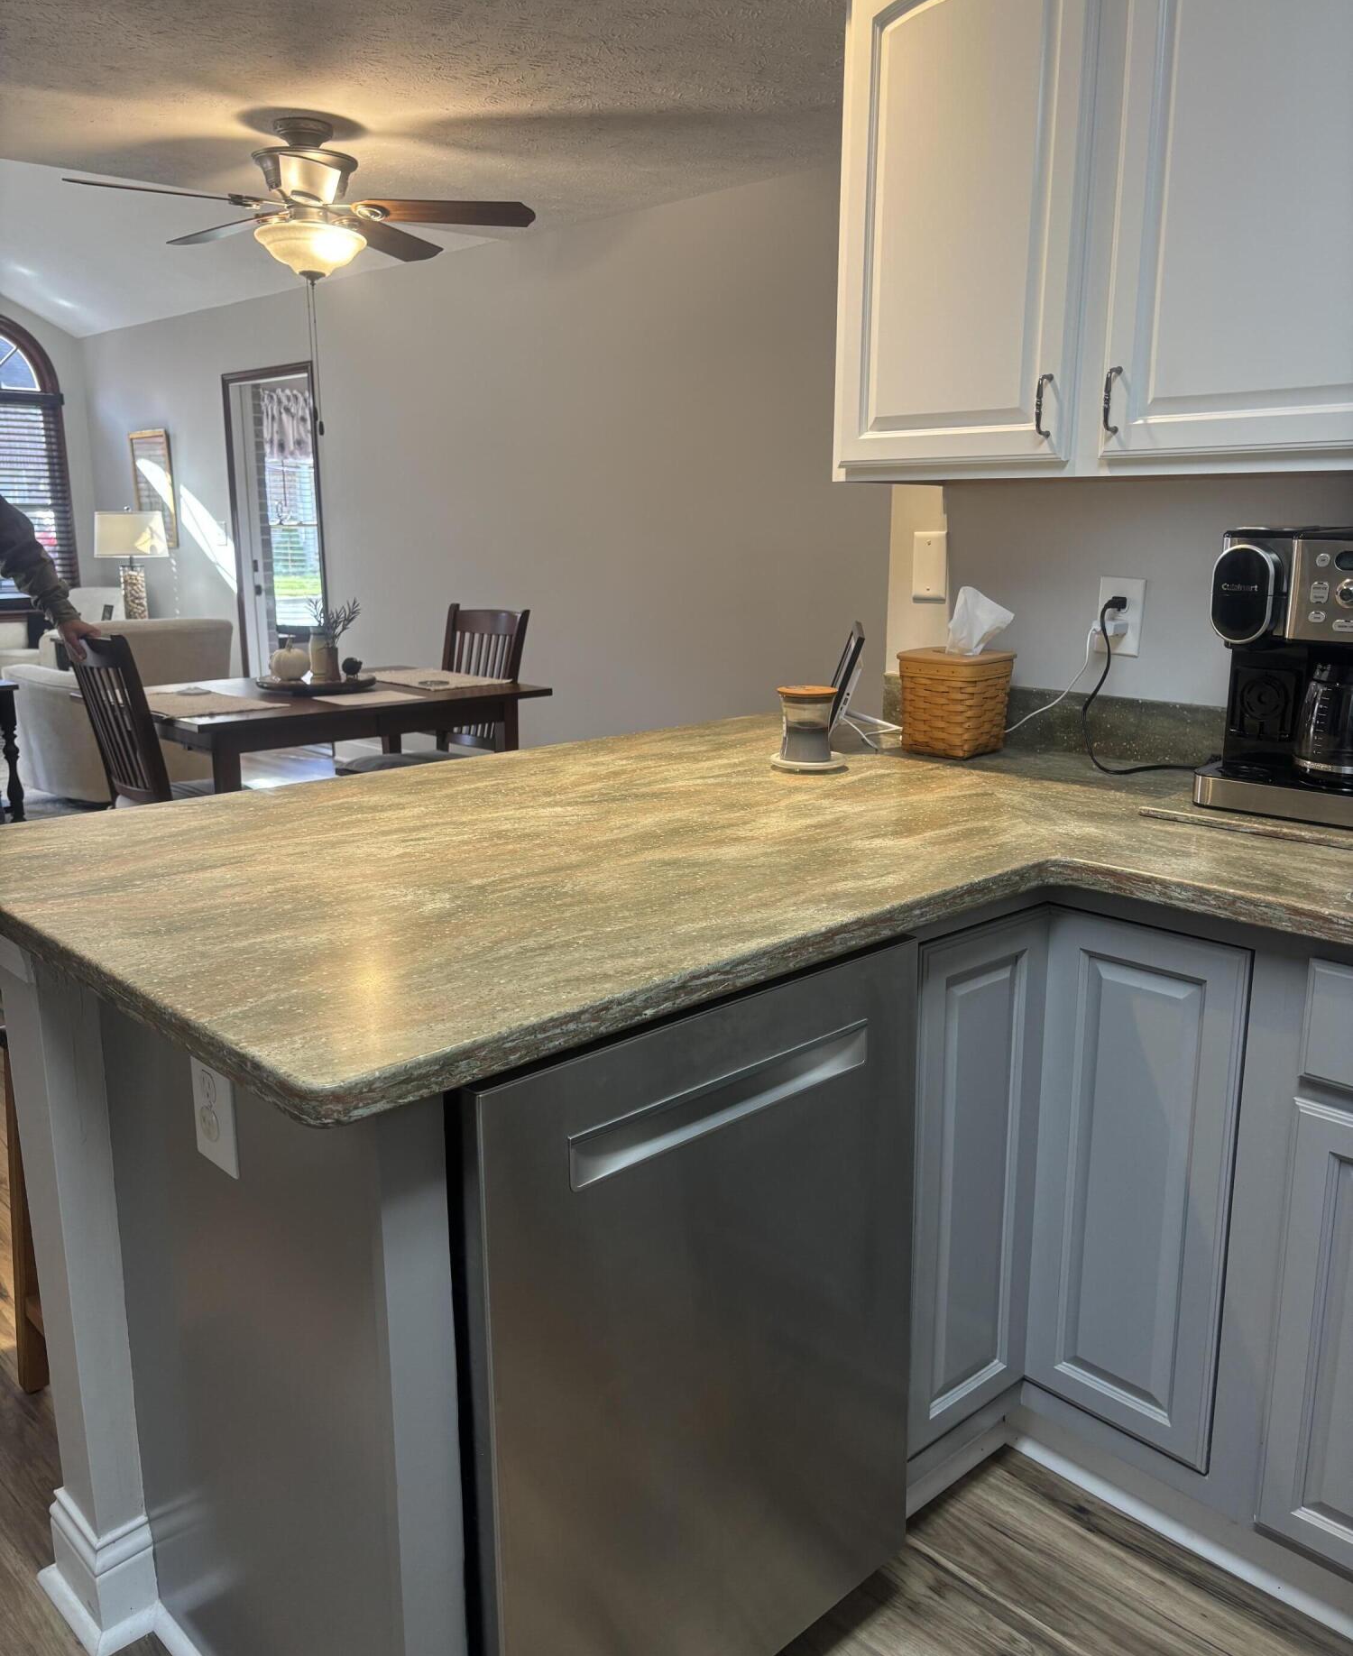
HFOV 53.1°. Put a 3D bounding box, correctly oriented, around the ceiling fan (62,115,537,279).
[{"bbox_3d":[-1.087,-1.839,3.992,1.310,0.430,1.270,4,14,18],"label":"ceiling fan"}]

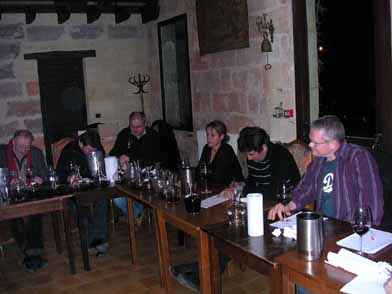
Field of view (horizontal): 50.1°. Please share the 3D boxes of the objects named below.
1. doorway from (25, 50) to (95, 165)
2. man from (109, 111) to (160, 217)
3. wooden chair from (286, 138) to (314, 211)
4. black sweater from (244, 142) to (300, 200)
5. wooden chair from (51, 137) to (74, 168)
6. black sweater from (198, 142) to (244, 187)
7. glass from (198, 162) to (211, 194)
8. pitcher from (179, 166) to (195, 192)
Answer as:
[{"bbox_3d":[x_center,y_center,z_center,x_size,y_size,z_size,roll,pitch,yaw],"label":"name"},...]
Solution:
[{"bbox_3d":[-2.050,-0.331,6.411,0.960,2.200,0.150,-8,10,-30],"label":"doorway"},{"bbox_3d":[-0.695,0.258,4.945,0.580,1.330,0.720,-4,9,-7],"label":"man"},{"bbox_3d":[0.827,0.525,3.644,0.540,1.030,0.460,-8,10,-30],"label":"wooden chair"},{"bbox_3d":[0.578,0.261,3.234,0.400,0.570,0.480,-11,12,-42],"label":"black sweater"},{"bbox_3d":[-1.504,0.456,4.963,0.460,1.020,0.540,-8,10,-30],"label":"wooden chair"},{"bbox_3d":[0.219,0.202,3.885,0.440,0.530,0.340,5,12,43],"label":"black sweater"},{"bbox_3d":[0.079,0.252,3.398,0.092,0.240,0.092,-8,10,-30],"label":"glass"},{"bbox_3d":[-0.076,0.268,3.448,0.125,0.205,0.125,-3,9,0],"label":"pitcher"}]

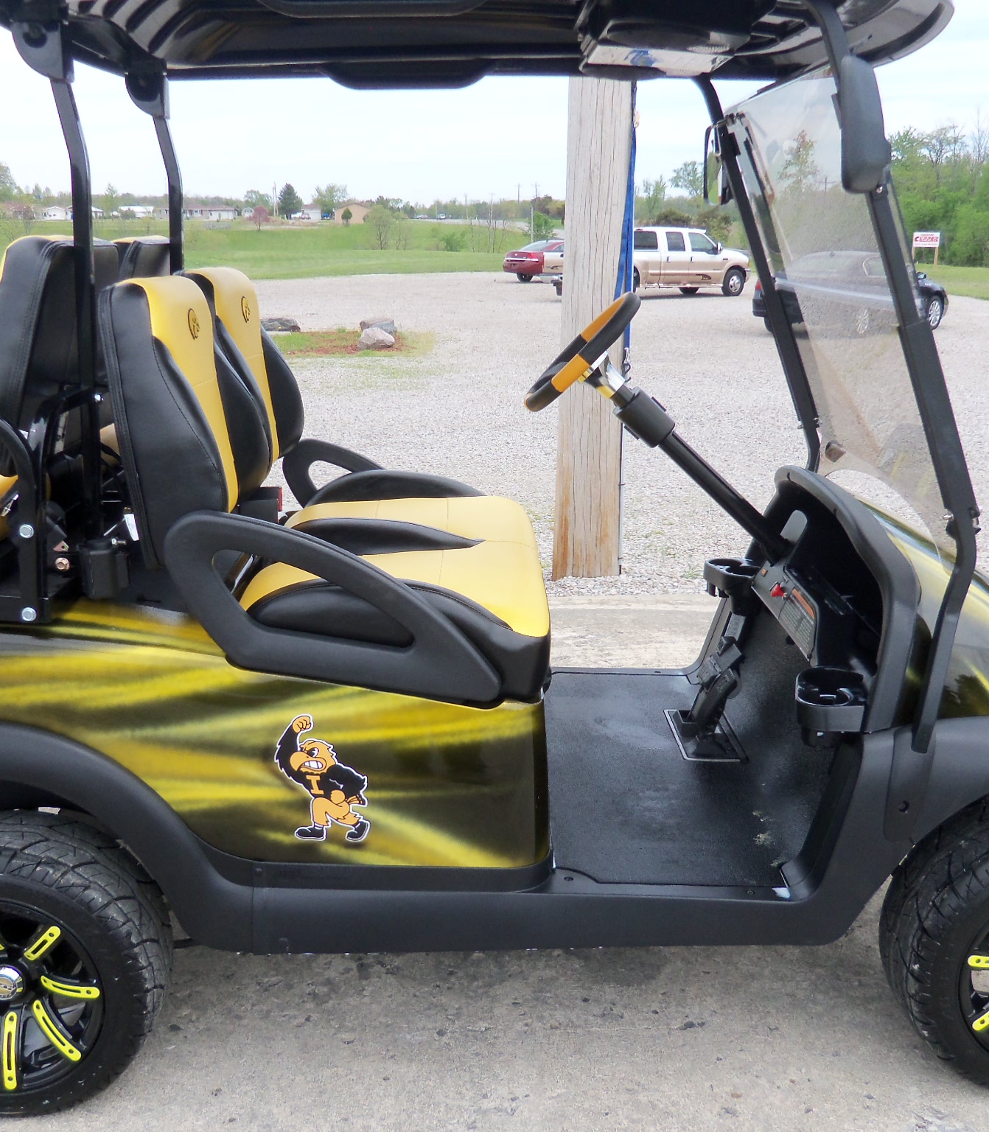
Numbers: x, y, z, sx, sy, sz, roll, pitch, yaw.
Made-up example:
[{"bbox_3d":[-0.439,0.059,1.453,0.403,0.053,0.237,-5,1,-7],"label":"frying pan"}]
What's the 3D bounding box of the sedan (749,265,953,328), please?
[{"bbox_3d":[6.605,-5.033,22.299,1.830,1.450,4.780,14,20,43],"label":"sedan"}]

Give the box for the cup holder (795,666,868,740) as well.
[{"bbox_3d":[0.535,0.219,1.941,0.105,0.077,0.135,0,15,0],"label":"cup holder"}]

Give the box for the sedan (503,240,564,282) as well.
[{"bbox_3d":[2.710,-11.325,45.411,5.050,1.490,1.850,-12,19,-38],"label":"sedan"}]

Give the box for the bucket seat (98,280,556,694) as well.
[{"bbox_3d":[-0.247,-0.152,1.977,0.655,0.605,0.565,0,15,0],"label":"bucket seat"}]

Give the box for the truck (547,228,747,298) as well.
[{"bbox_3d":[4.408,-8.581,34.448,6.550,1.970,2.150,-11,18,-35],"label":"truck"}]

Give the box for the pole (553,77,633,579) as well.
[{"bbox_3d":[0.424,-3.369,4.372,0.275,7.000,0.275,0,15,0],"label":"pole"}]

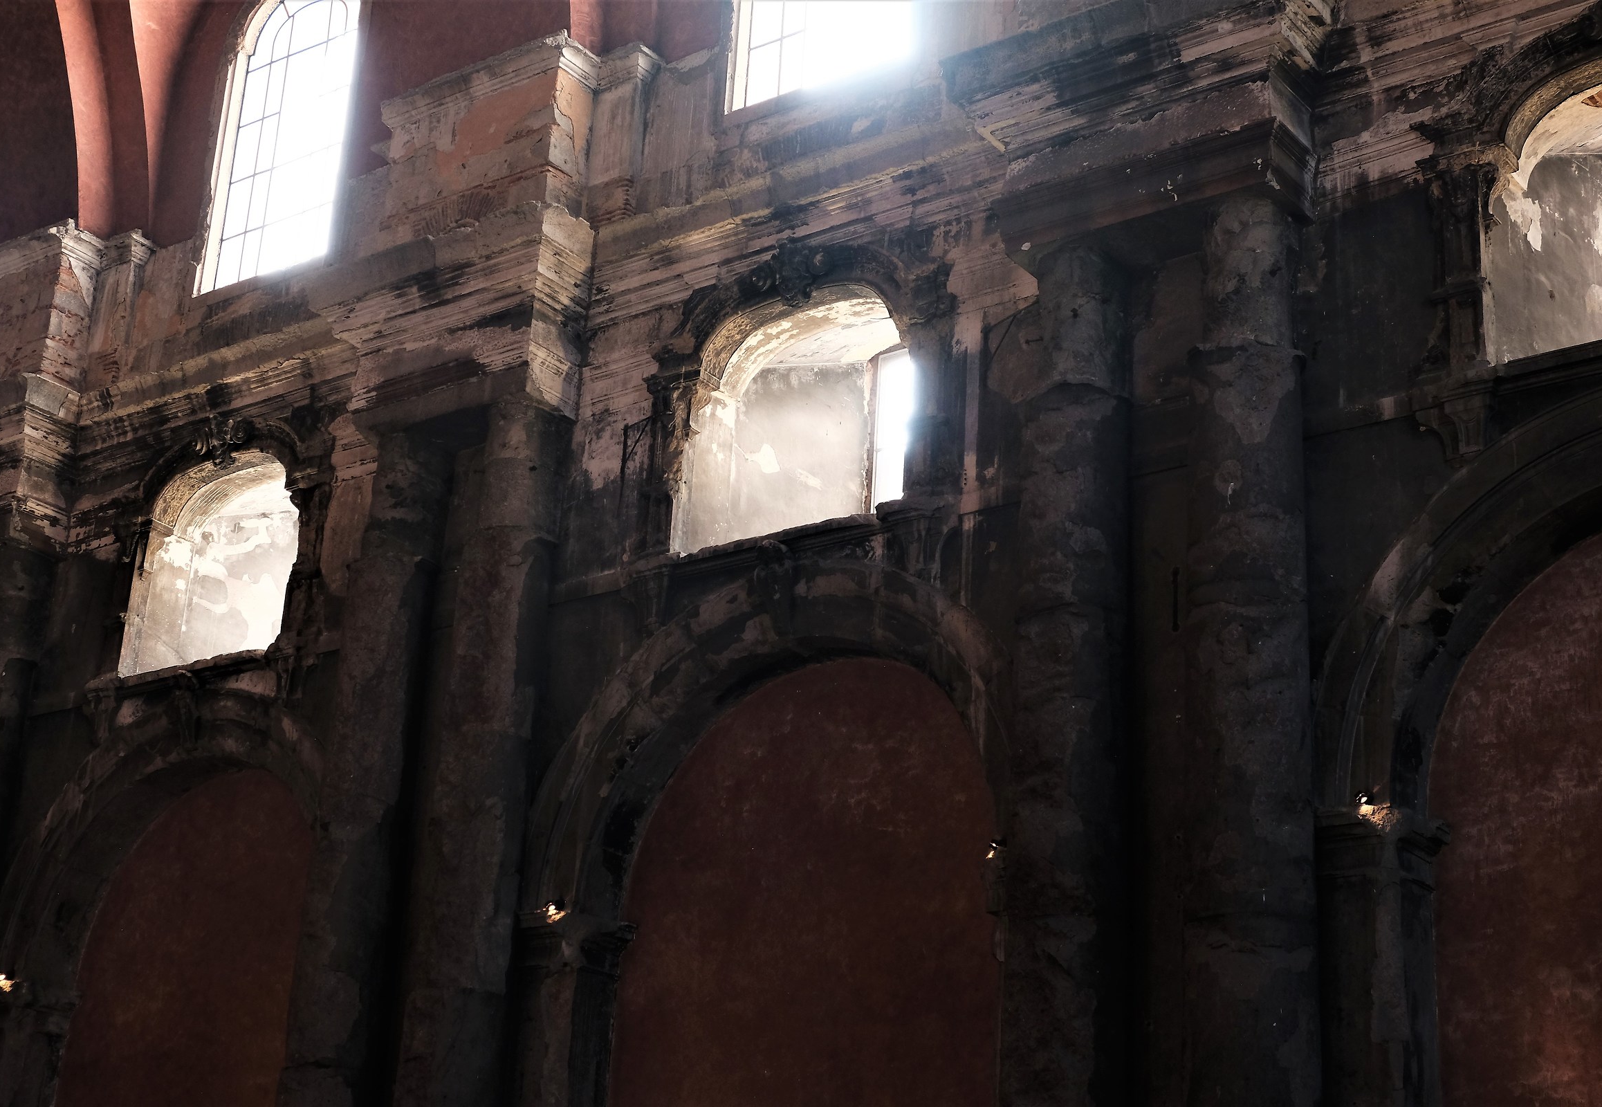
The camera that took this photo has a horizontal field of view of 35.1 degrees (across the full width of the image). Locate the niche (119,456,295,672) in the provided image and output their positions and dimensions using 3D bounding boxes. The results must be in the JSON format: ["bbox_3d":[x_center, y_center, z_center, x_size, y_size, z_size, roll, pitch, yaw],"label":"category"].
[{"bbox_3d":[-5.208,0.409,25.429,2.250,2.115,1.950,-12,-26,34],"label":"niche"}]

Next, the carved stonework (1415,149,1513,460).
[{"bbox_3d":[4.539,-1.715,17.326,0.525,2.310,0.390,-12,-26,34],"label":"carved stonework"}]

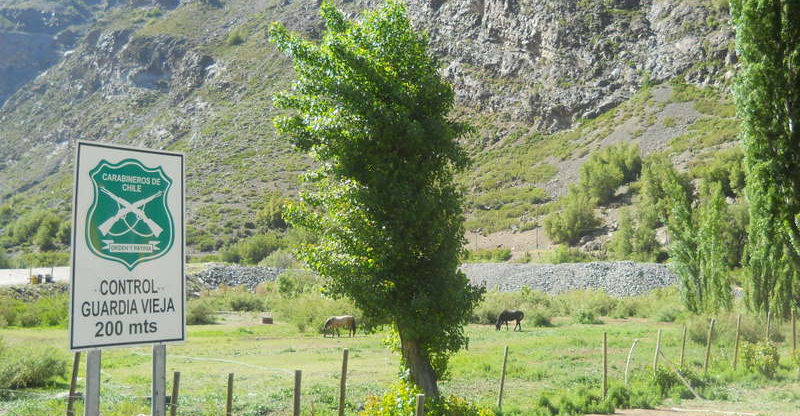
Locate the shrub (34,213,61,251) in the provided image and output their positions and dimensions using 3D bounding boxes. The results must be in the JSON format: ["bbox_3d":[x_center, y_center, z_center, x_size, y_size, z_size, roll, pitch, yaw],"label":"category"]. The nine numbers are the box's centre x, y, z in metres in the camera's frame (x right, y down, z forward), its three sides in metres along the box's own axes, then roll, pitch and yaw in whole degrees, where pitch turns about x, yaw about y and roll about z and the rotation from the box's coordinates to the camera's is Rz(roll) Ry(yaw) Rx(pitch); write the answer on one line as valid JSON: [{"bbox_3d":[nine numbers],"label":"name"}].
[{"bbox_3d":[-72.141,4.809,175.000,5.161,7.621,5.161,0,-4,0],"label":"shrub"}]

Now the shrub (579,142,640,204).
[{"bbox_3d":[40.425,-6.657,165.000,11.605,11.724,9.284,0,-4,0],"label":"shrub"}]

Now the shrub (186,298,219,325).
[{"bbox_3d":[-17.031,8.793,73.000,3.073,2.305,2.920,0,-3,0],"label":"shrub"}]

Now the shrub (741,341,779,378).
[{"bbox_3d":[8.619,3.632,20.500,0.911,0.959,0.865,0,-3,0],"label":"shrub"}]

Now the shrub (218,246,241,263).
[{"bbox_3d":[-26.918,7.420,135.000,3.473,2.684,3.300,0,-3,0],"label":"shrub"}]

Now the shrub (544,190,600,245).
[{"bbox_3d":[27.234,1.579,135.000,8.841,8.683,8.399,0,-3,0],"label":"shrub"}]

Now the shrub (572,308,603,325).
[{"bbox_3d":[15.130,8.755,69.000,2.348,1.265,1.996,0,-4,0],"label":"shrub"}]

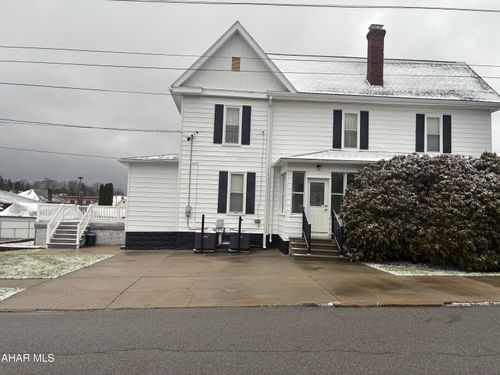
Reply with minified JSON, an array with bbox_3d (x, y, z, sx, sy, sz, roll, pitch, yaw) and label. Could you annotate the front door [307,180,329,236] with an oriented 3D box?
[{"bbox_3d":[2.549,0.718,14.001,0.815,2.130,0.100,2,-4,-2],"label":"front door"}]

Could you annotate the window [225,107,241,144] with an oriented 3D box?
[{"bbox_3d":[-0.751,-2.653,16.180,0.718,1.718,0.100,2,-4,-2],"label":"window"}]

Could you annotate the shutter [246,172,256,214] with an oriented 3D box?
[{"bbox_3d":[0.028,0.242,16.010,0.382,1.803,0.050,2,-4,-2],"label":"shutter"}]

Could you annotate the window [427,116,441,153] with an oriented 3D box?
[{"bbox_3d":[8.161,-2.338,16.653,0.702,1.649,0.100,2,-2,-3],"label":"window"}]

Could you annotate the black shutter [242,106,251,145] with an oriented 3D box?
[{"bbox_3d":[-0.165,-2.692,16.186,0.382,1.712,0.050,2,-4,-2],"label":"black shutter"}]

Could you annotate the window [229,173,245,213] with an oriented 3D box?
[{"bbox_3d":[-0.547,0.245,16.115,0.750,1.780,0.100,2,-2,-3],"label":"window"}]

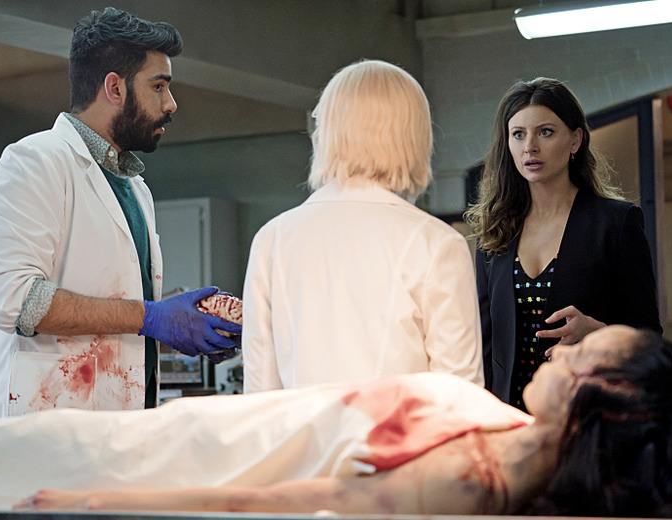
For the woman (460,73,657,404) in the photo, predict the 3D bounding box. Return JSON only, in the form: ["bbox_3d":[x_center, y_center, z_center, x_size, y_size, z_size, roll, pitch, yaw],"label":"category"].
[{"bbox_3d":[0.484,0.499,3.947,0.470,1.790,0.380,-2,-2,34],"label":"woman"}]

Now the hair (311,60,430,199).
[{"bbox_3d":[0.061,-0.233,3.220,0.205,0.250,0.230,0,-2,-18],"label":"hair"}]

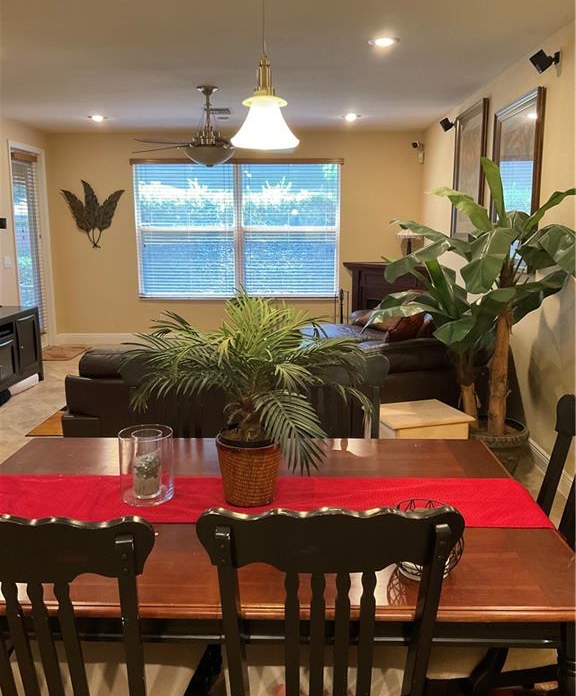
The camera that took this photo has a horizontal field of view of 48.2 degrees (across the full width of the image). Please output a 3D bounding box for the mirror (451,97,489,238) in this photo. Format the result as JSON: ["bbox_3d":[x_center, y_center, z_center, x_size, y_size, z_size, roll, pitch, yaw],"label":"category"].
[{"bbox_3d":[1.674,-1.606,5.982,0.040,1.150,0.930,0,11,1],"label":"mirror"}]

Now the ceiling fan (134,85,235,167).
[{"bbox_3d":[-0.673,-1.901,5.536,1.400,0.660,1.400,0,11,1],"label":"ceiling fan"}]

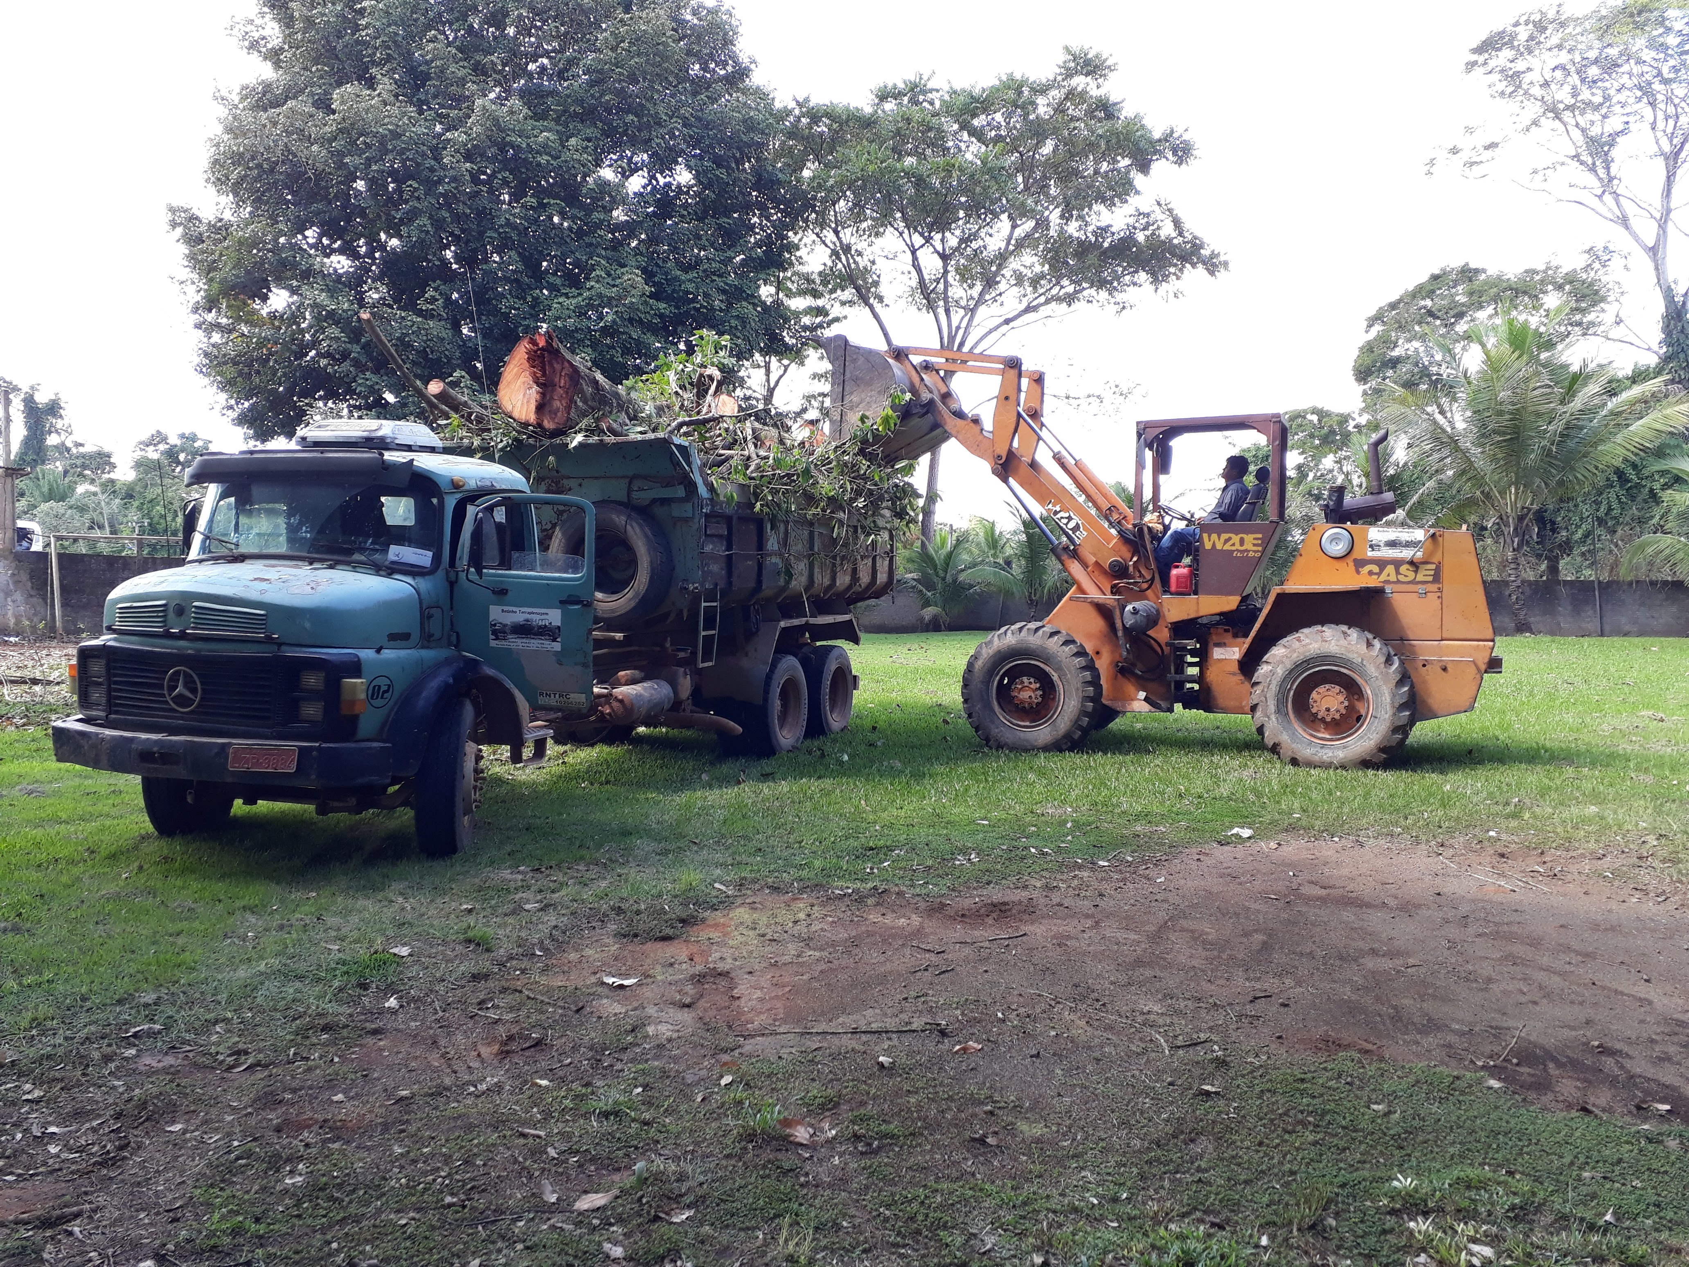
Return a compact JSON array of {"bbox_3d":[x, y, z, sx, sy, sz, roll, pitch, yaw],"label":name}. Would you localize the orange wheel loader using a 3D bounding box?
[{"bbox_3d":[3.083,-0.939,13.074,6.200,4.080,2.430,1,2,26],"label":"orange wheel loader"}]

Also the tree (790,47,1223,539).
[{"bbox_3d":[4.914,-10.381,46.678,15.500,20.700,14.500,0,2,0],"label":"tree"}]

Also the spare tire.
[{"bbox_3d":[-1.877,-0.555,10.650,1.020,1.020,0.280,1,2,20],"label":"spare tire"}]

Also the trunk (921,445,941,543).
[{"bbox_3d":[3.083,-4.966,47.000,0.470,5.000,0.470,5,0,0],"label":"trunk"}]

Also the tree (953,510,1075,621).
[{"bbox_3d":[5.920,-2.152,45.954,4.300,4.300,4.100,0,2,0],"label":"tree"}]

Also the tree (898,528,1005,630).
[{"bbox_3d":[3.669,-1.786,45.466,3.800,3.600,3.700,0,2,0],"label":"tree"}]

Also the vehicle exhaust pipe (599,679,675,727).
[{"bbox_3d":[-1.646,0.547,10.500,0.290,0.290,0.800,1,6,16],"label":"vehicle exhaust pipe"}]

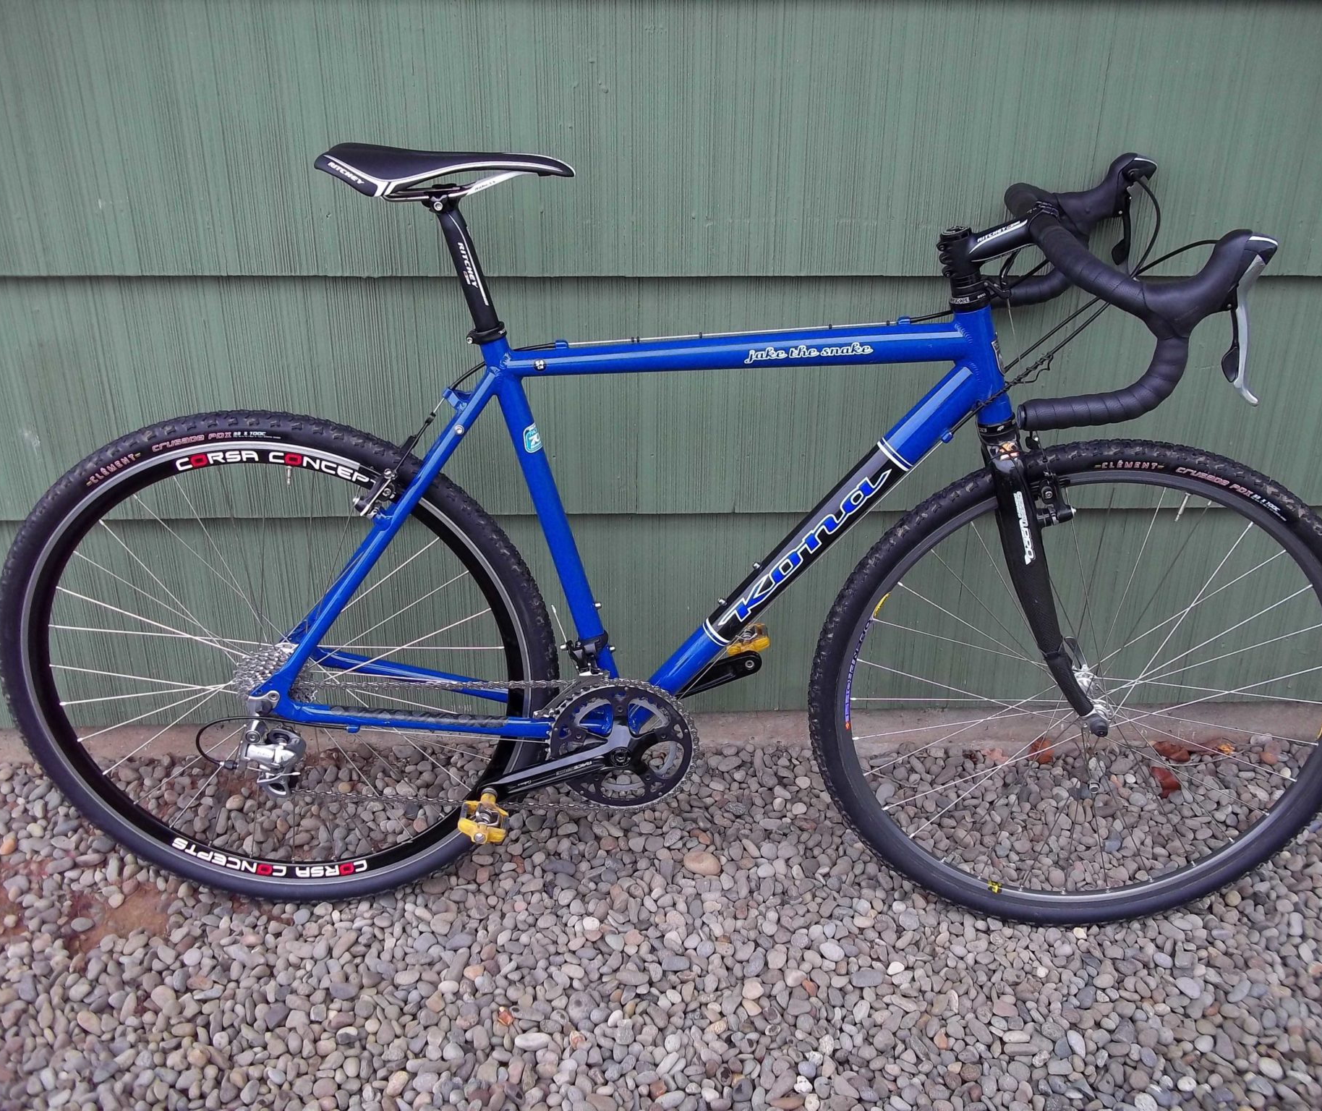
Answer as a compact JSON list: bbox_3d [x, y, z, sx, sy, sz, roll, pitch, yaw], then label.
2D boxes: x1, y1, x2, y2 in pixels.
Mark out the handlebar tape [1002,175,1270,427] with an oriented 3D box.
[{"bbox_3d":[0.472,-0.306,1.503,0.225,0.198,0.455,3,25,2],"label":"handlebar tape"}]

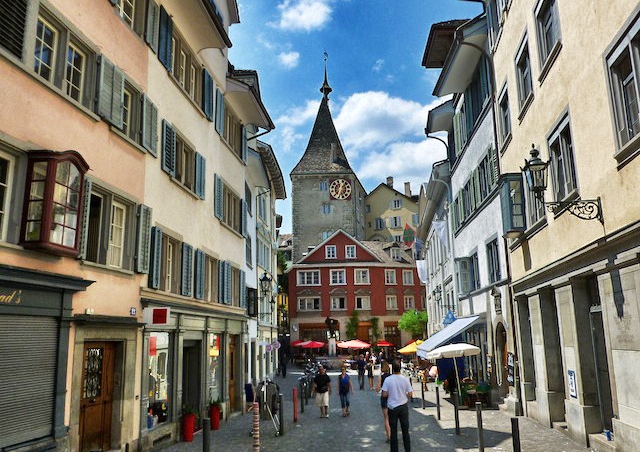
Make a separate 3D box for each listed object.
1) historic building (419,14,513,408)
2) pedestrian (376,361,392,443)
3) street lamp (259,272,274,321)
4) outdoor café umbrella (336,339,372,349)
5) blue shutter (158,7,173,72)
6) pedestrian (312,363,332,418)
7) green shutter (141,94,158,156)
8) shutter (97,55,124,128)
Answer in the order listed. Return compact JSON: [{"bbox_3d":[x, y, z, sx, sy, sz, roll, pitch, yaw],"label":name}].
[{"bbox_3d":[10.359,-0.145,21.394,10.000,14.250,9.800,-2,-12,5],"label":"historic building"},{"bbox_3d":[1.449,3.795,11.242,0.460,1.680,0.360,-1,-12,0],"label":"pedestrian"},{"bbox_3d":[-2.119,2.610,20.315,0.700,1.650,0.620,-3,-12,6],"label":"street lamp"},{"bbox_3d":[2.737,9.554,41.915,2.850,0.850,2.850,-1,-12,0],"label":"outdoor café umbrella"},{"bbox_3d":[-3.907,-4.756,13.195,0.080,1.508,0.756,-3,-12,7],"label":"blue shutter"},{"bbox_3d":[0.088,5.428,17.083,0.660,1.720,0.420,-1,-12,1],"label":"pedestrian"},{"bbox_3d":[-4.125,-2.449,12.680,0.070,1.300,0.730,-3,-12,8],"label":"green shutter"},{"bbox_3d":[-3.945,-2.493,9.806,0.060,1.120,0.800,-3,-12,9],"label":"shutter"}]

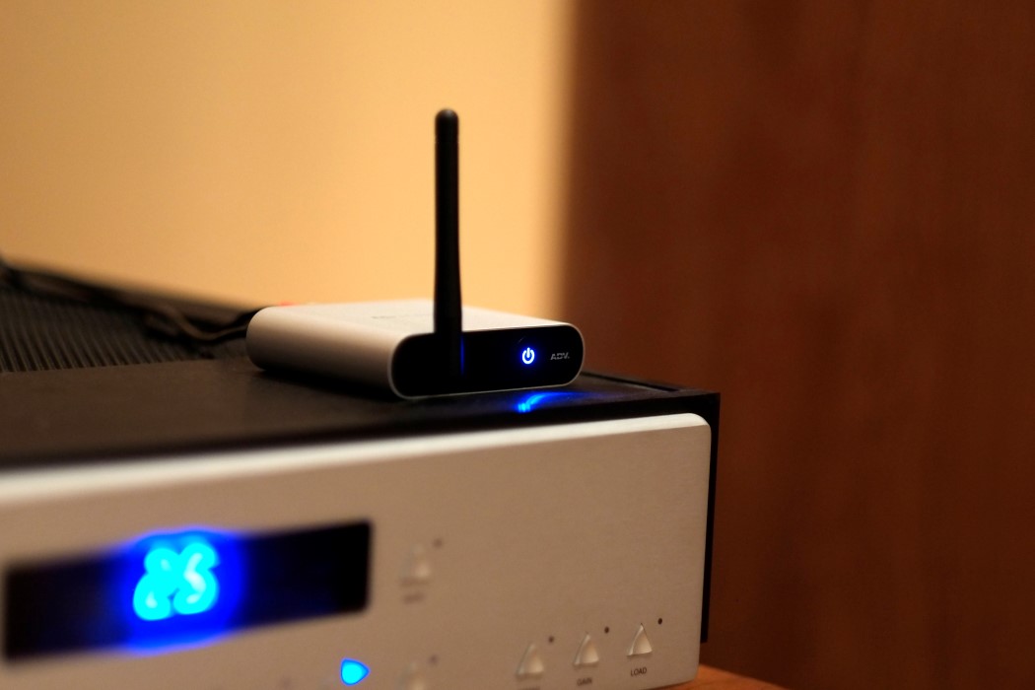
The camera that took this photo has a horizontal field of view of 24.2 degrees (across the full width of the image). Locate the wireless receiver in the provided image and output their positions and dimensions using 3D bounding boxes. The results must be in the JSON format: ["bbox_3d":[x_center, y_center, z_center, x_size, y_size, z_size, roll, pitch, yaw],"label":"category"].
[{"bbox_3d":[-0.035,-0.040,0.939,0.096,0.109,0.105,-4,10,-40],"label":"wireless receiver"}]

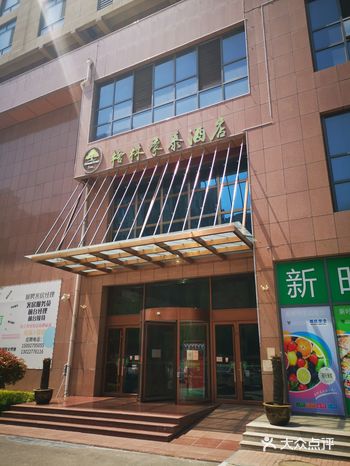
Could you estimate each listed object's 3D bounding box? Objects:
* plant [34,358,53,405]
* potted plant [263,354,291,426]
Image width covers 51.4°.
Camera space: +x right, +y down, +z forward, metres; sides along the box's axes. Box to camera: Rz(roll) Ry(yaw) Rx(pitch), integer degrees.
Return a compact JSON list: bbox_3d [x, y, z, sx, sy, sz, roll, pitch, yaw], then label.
[{"bbox_3d":[-4.035,4.634,11.407,0.603,1.310,0.603,-9,-21,25],"label":"plant"},{"bbox_3d":[2.240,3.451,8.048,0.614,1.383,0.614,-9,-21,25],"label":"potted plant"}]

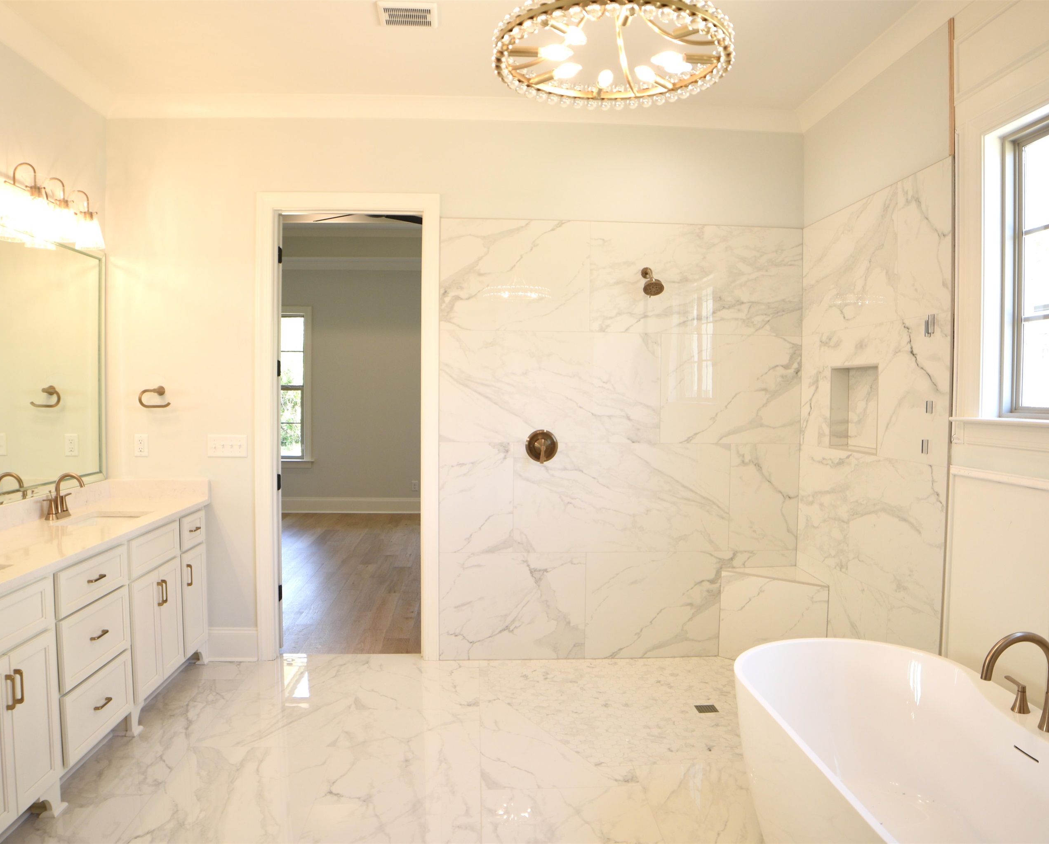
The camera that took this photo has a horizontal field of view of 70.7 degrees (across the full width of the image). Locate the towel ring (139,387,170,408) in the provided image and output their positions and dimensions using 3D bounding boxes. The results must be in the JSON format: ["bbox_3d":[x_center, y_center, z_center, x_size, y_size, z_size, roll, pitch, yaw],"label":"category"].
[{"bbox_3d":[-1.968,-0.131,3.946,0.165,0.119,0.070,0,2,-3],"label":"towel ring"}]

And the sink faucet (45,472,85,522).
[{"bbox_3d":[-2.021,0.325,3.276,0.160,0.198,0.210,0,2,-4],"label":"sink faucet"}]

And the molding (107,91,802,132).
[{"bbox_3d":[-0.325,-1.669,3.971,3.783,0.100,0.080,0,2,-3],"label":"molding"}]

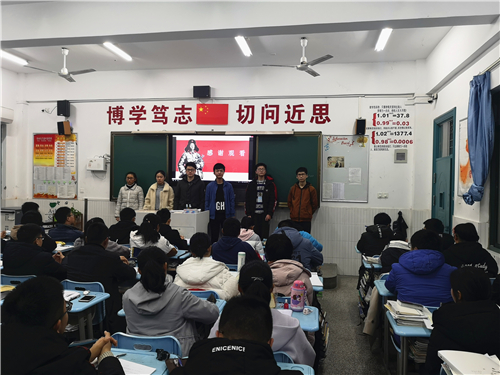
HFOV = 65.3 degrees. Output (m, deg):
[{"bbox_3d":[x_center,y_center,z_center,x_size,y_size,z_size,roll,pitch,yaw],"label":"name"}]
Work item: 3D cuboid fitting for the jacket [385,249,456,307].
[{"bbox_3d":[1.168,0.751,2.735,0.520,0.660,0.480,1,1,11],"label":"jacket"}]

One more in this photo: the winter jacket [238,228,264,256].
[{"bbox_3d":[0.007,0.817,5.119,0.460,0.580,0.380,1,1,10],"label":"winter jacket"}]

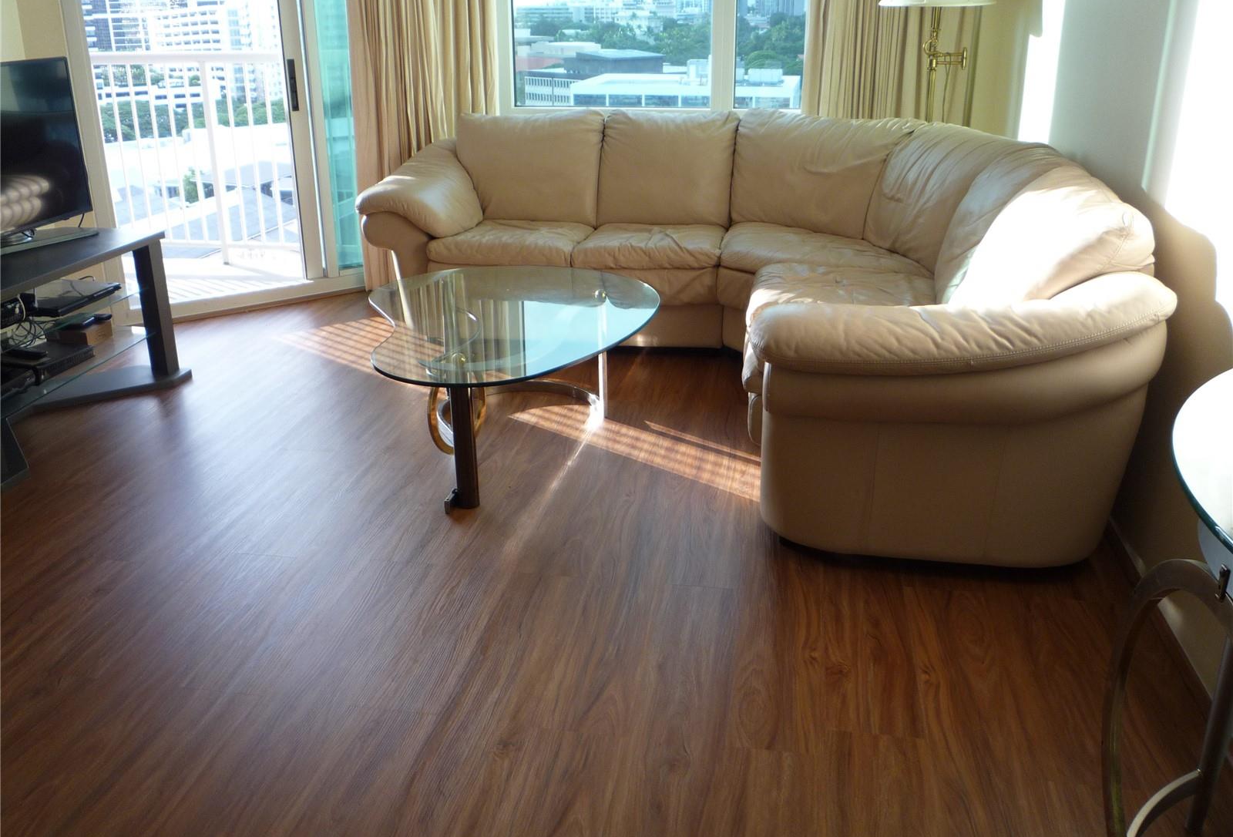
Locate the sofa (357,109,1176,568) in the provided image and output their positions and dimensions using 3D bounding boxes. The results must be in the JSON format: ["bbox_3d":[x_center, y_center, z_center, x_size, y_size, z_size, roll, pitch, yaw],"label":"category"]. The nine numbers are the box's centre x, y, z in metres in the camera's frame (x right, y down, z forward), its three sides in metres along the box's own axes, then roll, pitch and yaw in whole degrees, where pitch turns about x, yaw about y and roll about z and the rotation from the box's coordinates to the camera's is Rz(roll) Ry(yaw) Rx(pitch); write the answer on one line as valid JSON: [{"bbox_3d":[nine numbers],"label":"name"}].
[{"bbox_3d":[0.175,-0.535,3.835,2.657,0.917,2.554,3,20,8],"label":"sofa"}]

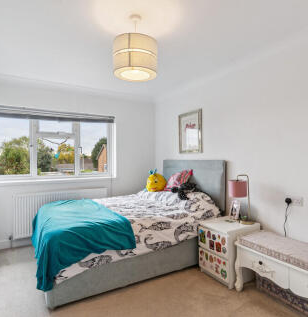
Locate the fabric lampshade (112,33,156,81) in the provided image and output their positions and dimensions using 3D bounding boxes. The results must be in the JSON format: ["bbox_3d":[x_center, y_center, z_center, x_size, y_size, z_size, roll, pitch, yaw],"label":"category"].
[{"bbox_3d":[-0.149,-0.797,1.820,0.350,0.240,0.350,0,0,0],"label":"fabric lampshade"}]

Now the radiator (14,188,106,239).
[{"bbox_3d":[-1.365,0.804,3.433,1.324,0.605,0.090,0,0,-30],"label":"radiator"}]

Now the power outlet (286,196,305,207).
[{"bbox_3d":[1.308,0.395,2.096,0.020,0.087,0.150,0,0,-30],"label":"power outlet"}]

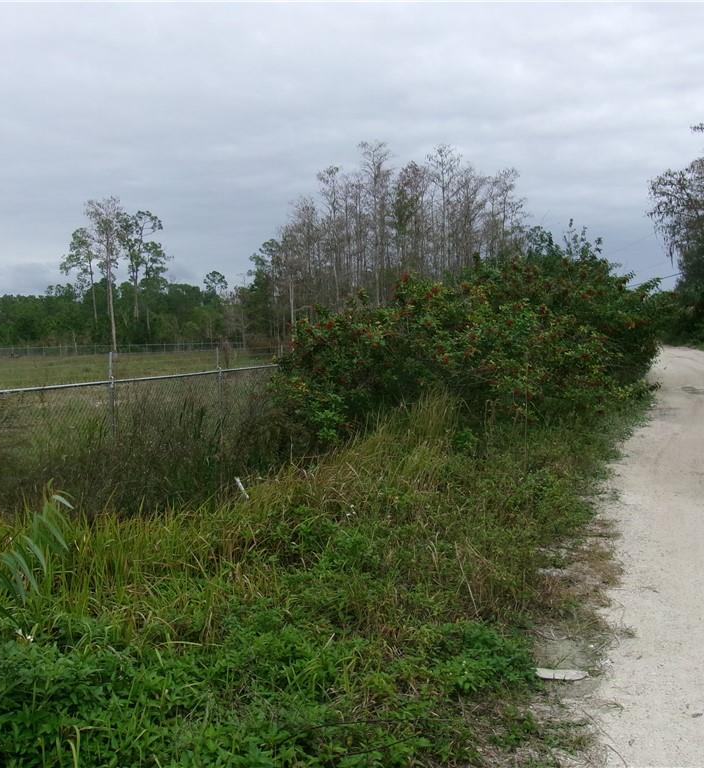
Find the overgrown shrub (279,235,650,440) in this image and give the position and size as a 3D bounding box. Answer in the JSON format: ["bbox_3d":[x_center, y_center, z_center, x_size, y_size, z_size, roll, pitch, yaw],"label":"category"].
[{"bbox_3d":[2.200,-1.170,15.700,7.200,3.900,5.600,1,4,10],"label":"overgrown shrub"}]

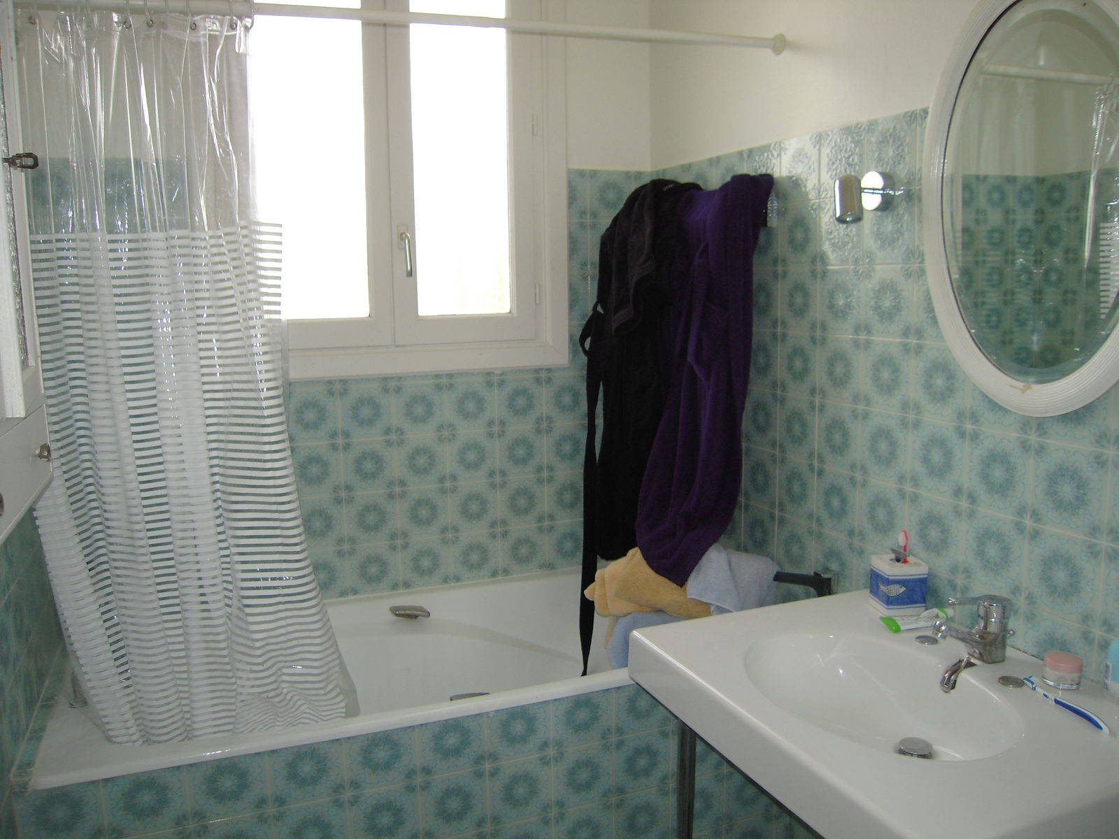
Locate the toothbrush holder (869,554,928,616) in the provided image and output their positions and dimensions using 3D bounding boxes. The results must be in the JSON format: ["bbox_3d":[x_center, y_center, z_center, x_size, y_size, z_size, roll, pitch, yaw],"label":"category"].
[{"bbox_3d":[0.680,0.334,1.823,0.082,0.099,0.080,-2,8,-8],"label":"toothbrush holder"}]

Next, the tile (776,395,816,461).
[{"bbox_3d":[0.574,0.019,2.176,0.010,0.150,0.150,-4,9,-21],"label":"tile"}]

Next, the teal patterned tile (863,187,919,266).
[{"bbox_3d":[0.684,-0.391,1.865,0.010,0.150,0.150,-4,9,-21],"label":"teal patterned tile"}]

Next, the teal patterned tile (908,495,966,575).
[{"bbox_3d":[0.740,0.225,1.774,0.010,0.148,0.148,-4,9,-21],"label":"teal patterned tile"}]

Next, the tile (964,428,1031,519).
[{"bbox_3d":[0.810,0.097,1.671,0.010,0.151,0.149,-4,9,-21],"label":"tile"}]

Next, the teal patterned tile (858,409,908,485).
[{"bbox_3d":[0.692,0.057,1.930,0.010,0.150,0.150,-4,9,-21],"label":"teal patterned tile"}]

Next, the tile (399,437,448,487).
[{"bbox_3d":[-0.392,0.120,2.591,0.148,0.148,0.010,-4,9,-21],"label":"tile"}]

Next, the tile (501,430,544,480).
[{"bbox_3d":[-0.113,0.098,2.683,0.150,0.150,0.010,-4,9,-21],"label":"tile"}]

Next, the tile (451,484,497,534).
[{"bbox_3d":[-0.249,0.258,2.651,0.150,0.150,0.010,-4,9,-21],"label":"tile"}]

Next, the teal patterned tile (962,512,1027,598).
[{"bbox_3d":[0.791,0.242,1.645,0.010,0.150,0.150,-4,9,-21],"label":"teal patterned tile"}]

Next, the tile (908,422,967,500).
[{"bbox_3d":[0.746,0.076,1.790,0.010,0.150,0.150,-4,9,-21],"label":"tile"}]

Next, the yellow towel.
[{"bbox_3d":[0.204,0.375,2.080,0.275,0.130,0.150,1,9,16],"label":"yellow towel"}]

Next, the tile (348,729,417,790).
[{"bbox_3d":[-0.369,0.694,1.863,0.150,0.140,0.010,-4,9,-21],"label":"tile"}]

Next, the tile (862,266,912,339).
[{"bbox_3d":[0.687,-0.242,1.887,0.010,0.150,0.150,-4,9,-21],"label":"tile"}]

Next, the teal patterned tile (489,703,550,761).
[{"bbox_3d":[-0.089,0.682,1.975,0.148,0.123,0.010,-4,9,-21],"label":"teal patterned tile"}]

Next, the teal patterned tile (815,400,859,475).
[{"bbox_3d":[0.627,0.040,2.031,0.010,0.148,0.148,-4,9,-21],"label":"teal patterned tile"}]

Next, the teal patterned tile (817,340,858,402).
[{"bbox_3d":[0.622,-0.108,2.010,0.010,0.148,0.148,-4,9,-21],"label":"teal patterned tile"}]

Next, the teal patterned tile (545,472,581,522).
[{"bbox_3d":[0.030,0.238,2.788,0.150,0.150,0.010,-4,9,-21],"label":"teal patterned tile"}]

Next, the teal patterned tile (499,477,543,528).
[{"bbox_3d":[-0.111,0.249,2.733,0.150,0.150,0.010,-4,9,-21],"label":"teal patterned tile"}]

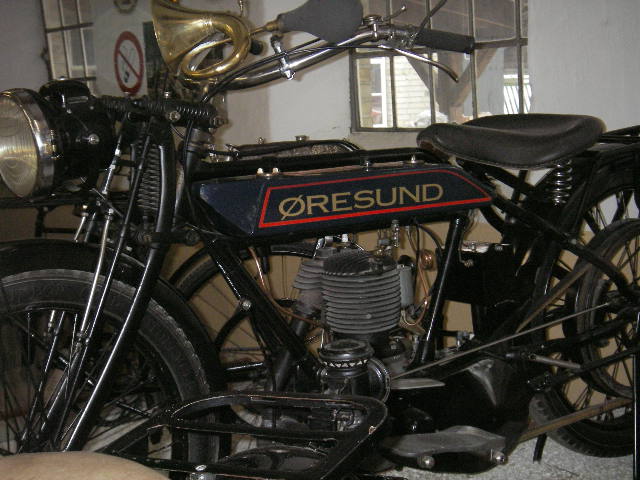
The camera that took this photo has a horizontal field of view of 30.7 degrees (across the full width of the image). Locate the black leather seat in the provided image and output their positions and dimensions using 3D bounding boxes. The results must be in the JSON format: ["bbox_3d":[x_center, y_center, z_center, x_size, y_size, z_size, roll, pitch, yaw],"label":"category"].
[{"bbox_3d":[0.352,-0.198,2.201,0.400,0.100,0.310,-12,15,-34],"label":"black leather seat"}]

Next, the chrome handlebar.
[{"bbox_3d":[-0.066,-0.298,1.906,0.350,0.120,0.570,-15,16,-41],"label":"chrome handlebar"}]

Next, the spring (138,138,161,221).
[{"bbox_3d":[-0.247,-0.090,1.715,0.038,0.120,0.038,8,1,-43],"label":"spring"}]

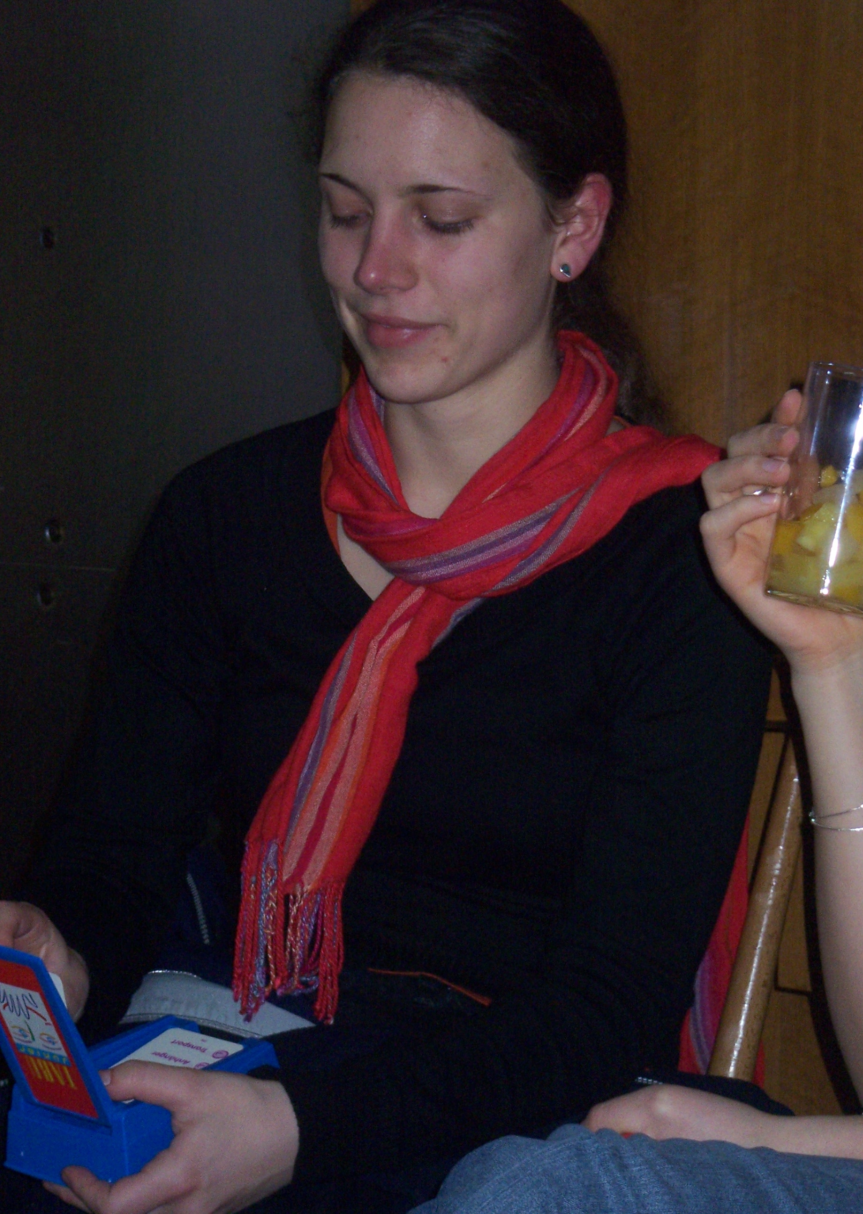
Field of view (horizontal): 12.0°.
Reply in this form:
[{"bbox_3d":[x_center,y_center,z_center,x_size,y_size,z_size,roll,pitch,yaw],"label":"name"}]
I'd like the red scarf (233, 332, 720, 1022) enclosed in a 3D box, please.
[{"bbox_3d":[0.030,0.035,2.370,0.250,0.380,0.280,5,10,25],"label":"red scarf"}]

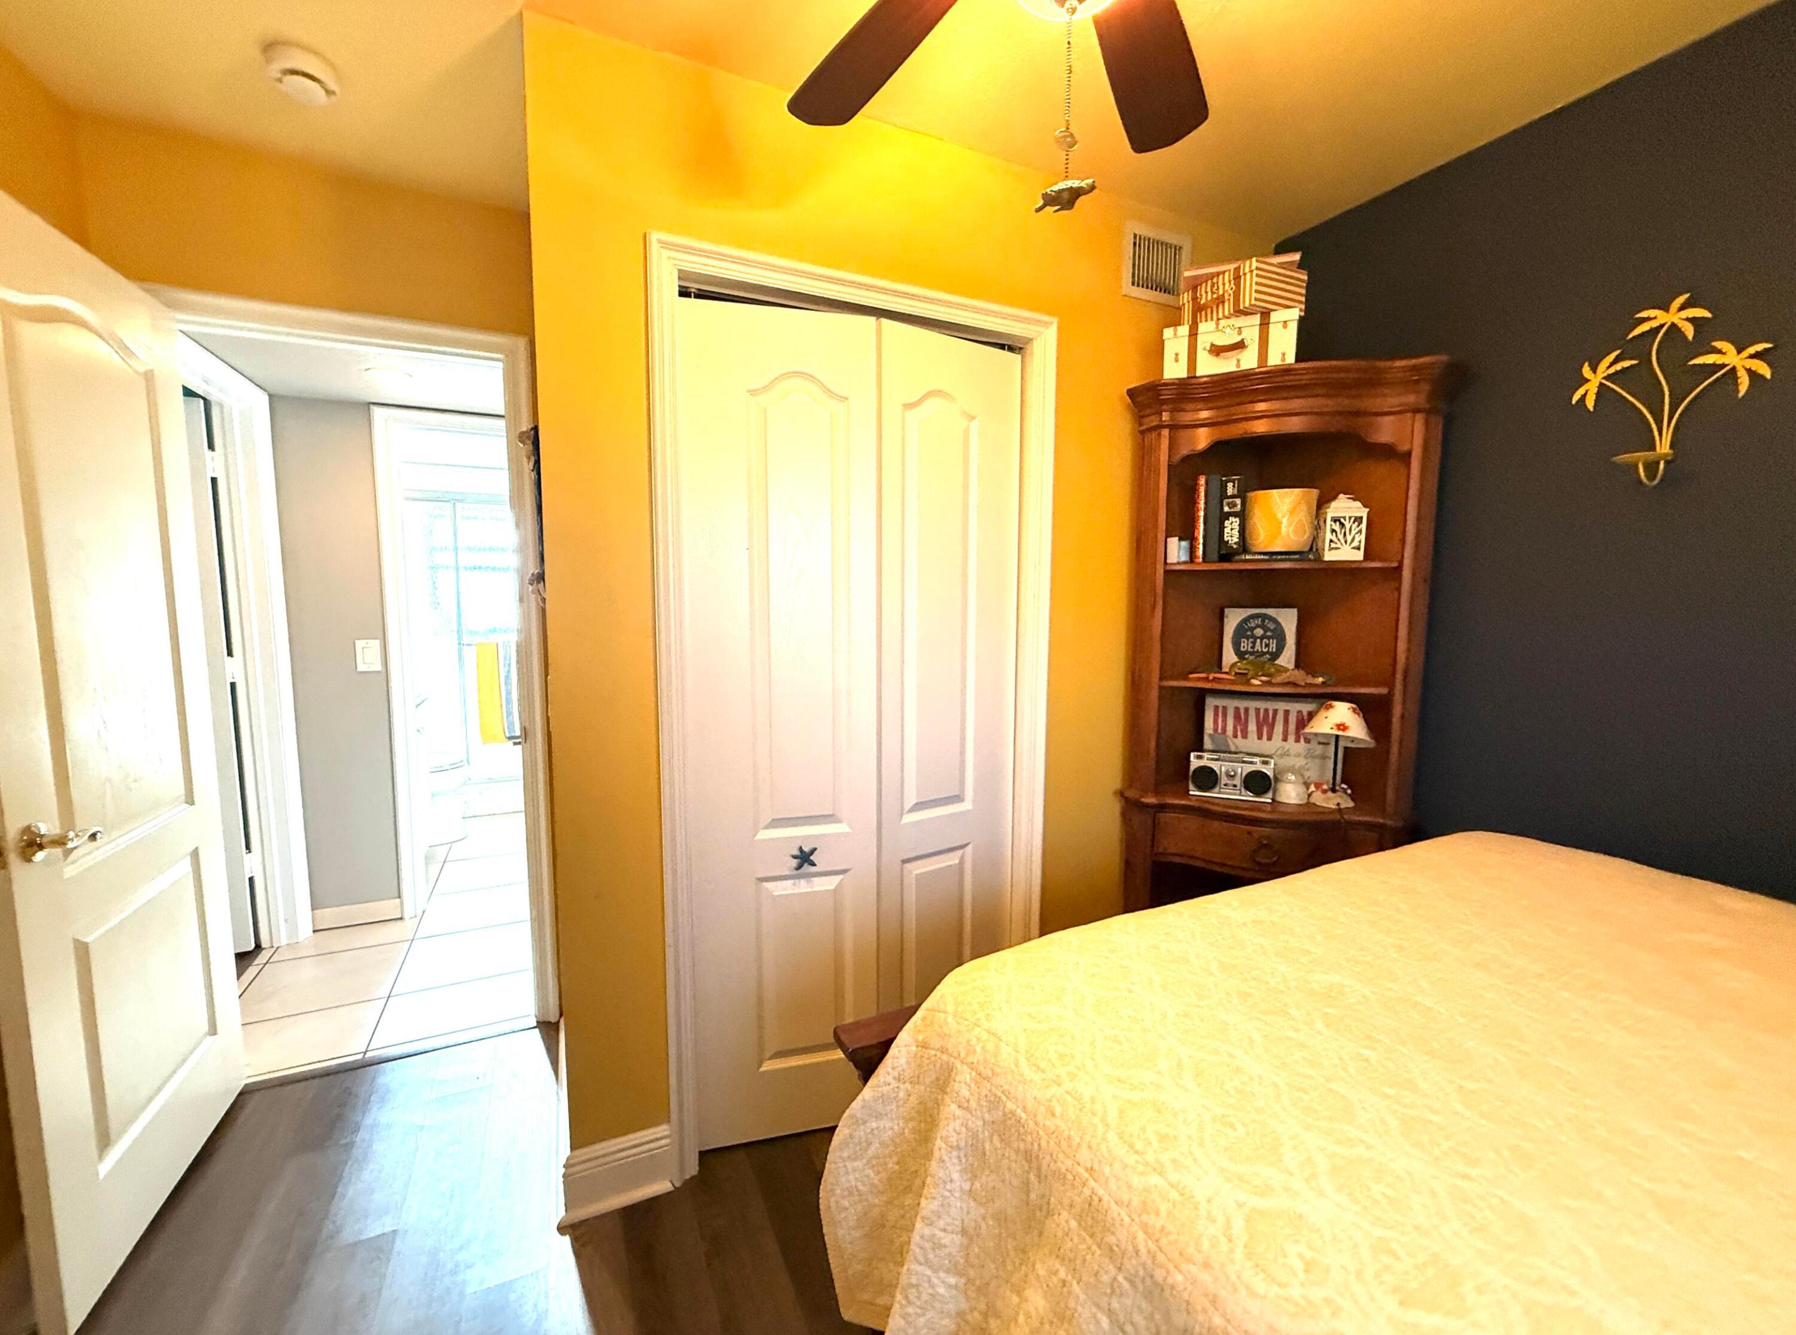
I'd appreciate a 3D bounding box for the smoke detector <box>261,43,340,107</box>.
[{"bbox_3d":[-1.244,-1.232,1.521,0.125,0.052,0.125,-2,6,-26],"label":"smoke detector"}]

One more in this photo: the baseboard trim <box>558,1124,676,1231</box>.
[{"bbox_3d":[-0.624,1.132,1.629,0.240,0.152,0.026,-2,6,-26],"label":"baseboard trim"}]

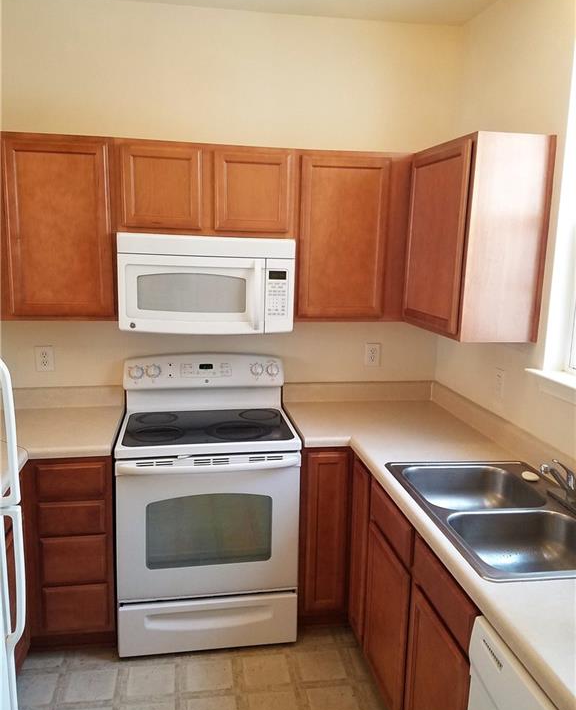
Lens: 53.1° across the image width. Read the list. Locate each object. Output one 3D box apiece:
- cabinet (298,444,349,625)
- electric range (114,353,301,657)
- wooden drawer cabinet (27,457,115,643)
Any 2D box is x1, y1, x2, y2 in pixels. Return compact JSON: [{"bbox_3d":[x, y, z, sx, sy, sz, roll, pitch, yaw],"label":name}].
[{"bbox_3d":[0.112,0.751,2.767,0.233,0.838,0.560,0,10,-10],"label":"cabinet"},{"bbox_3d":[-0.370,0.631,2.700,0.757,1.199,0.697,0,11,-9],"label":"electric range"},{"bbox_3d":[-0.927,0.770,2.633,0.330,0.876,0.620,0,11,-9],"label":"wooden drawer cabinet"}]

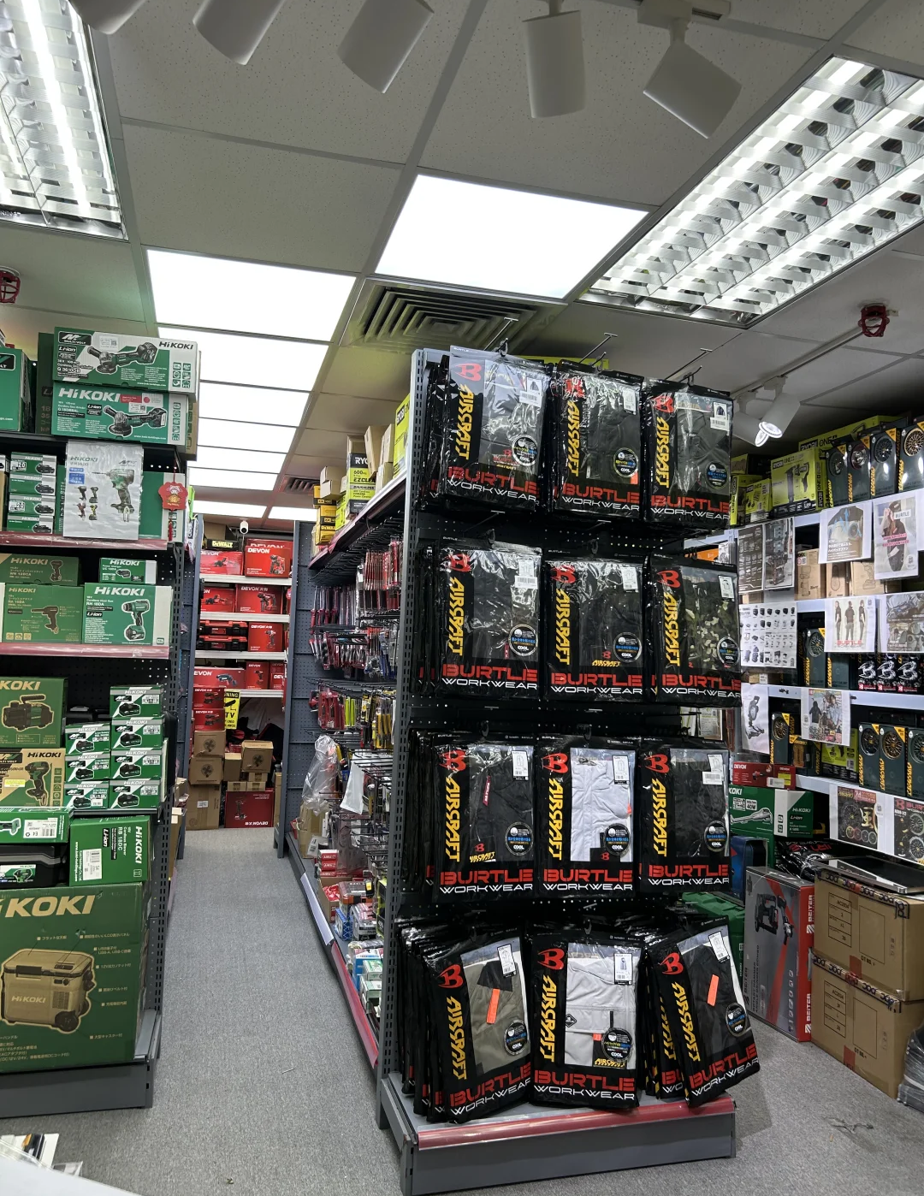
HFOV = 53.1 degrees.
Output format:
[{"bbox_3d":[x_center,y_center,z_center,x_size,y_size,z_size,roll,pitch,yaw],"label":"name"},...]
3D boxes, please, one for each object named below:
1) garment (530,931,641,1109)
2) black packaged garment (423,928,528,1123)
[{"bbox_3d":[0.322,1.095,2.417,0.283,0.430,0.040,3,-9,1],"label":"garment"},{"bbox_3d":[0.047,1.123,2.452,0.295,0.420,0.050,2,-15,-31],"label":"black packaged garment"}]

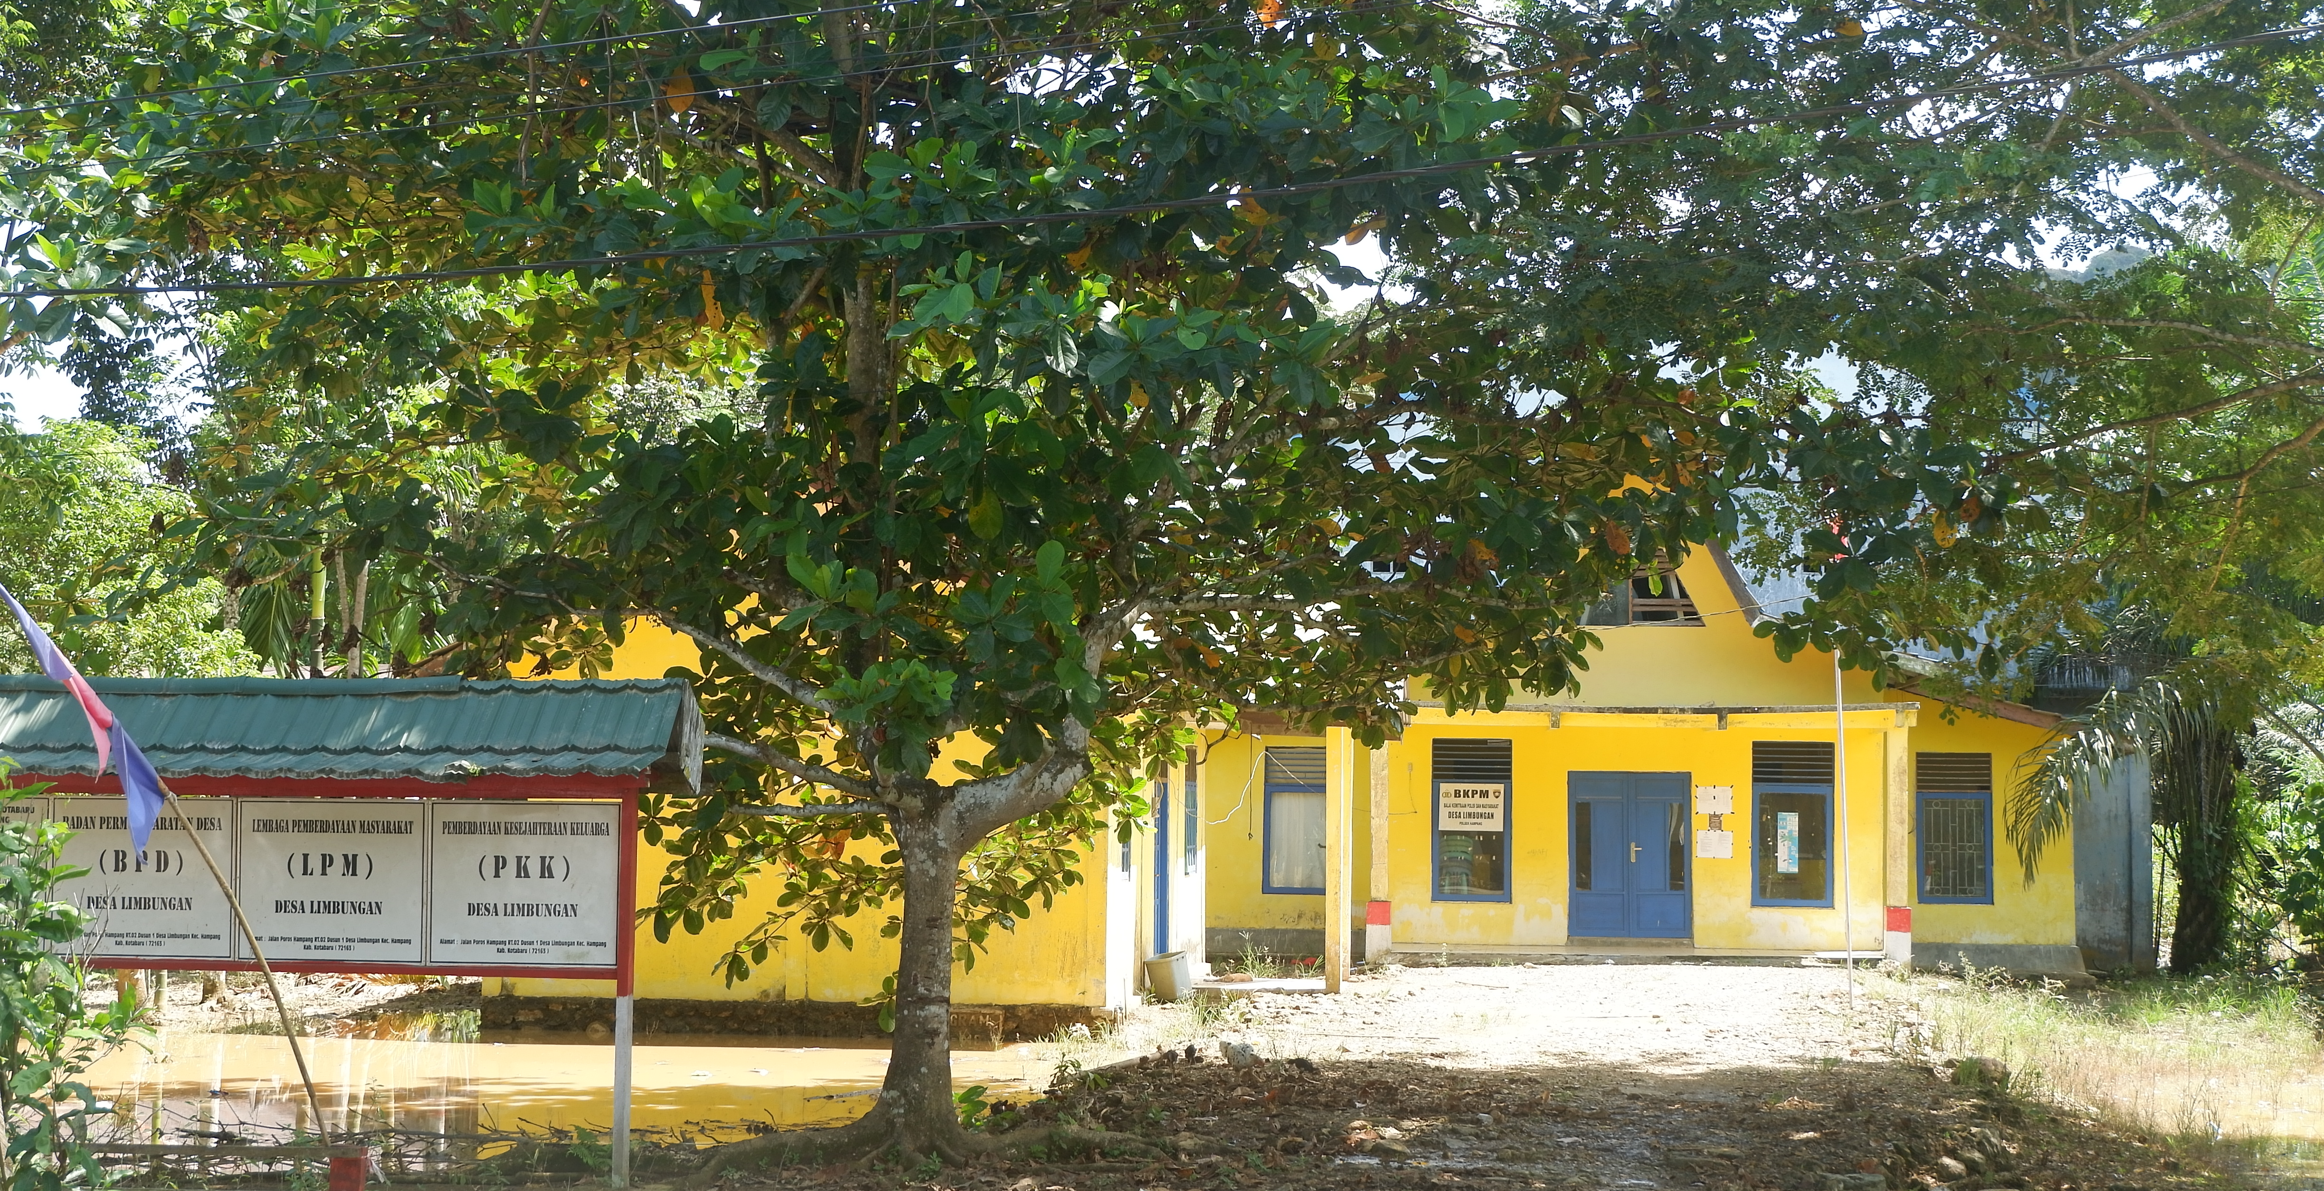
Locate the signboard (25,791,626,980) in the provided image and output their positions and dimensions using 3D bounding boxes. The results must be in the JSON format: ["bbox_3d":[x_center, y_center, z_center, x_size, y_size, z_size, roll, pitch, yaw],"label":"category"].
[{"bbox_3d":[-5.250,1.784,16.779,4.020,1.090,0.100,0,-4,8],"label":"signboard"}]

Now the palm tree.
[{"bbox_3d":[12.268,2.777,34.400,2.950,3.900,2.700,-1,-4,20],"label":"palm tree"}]

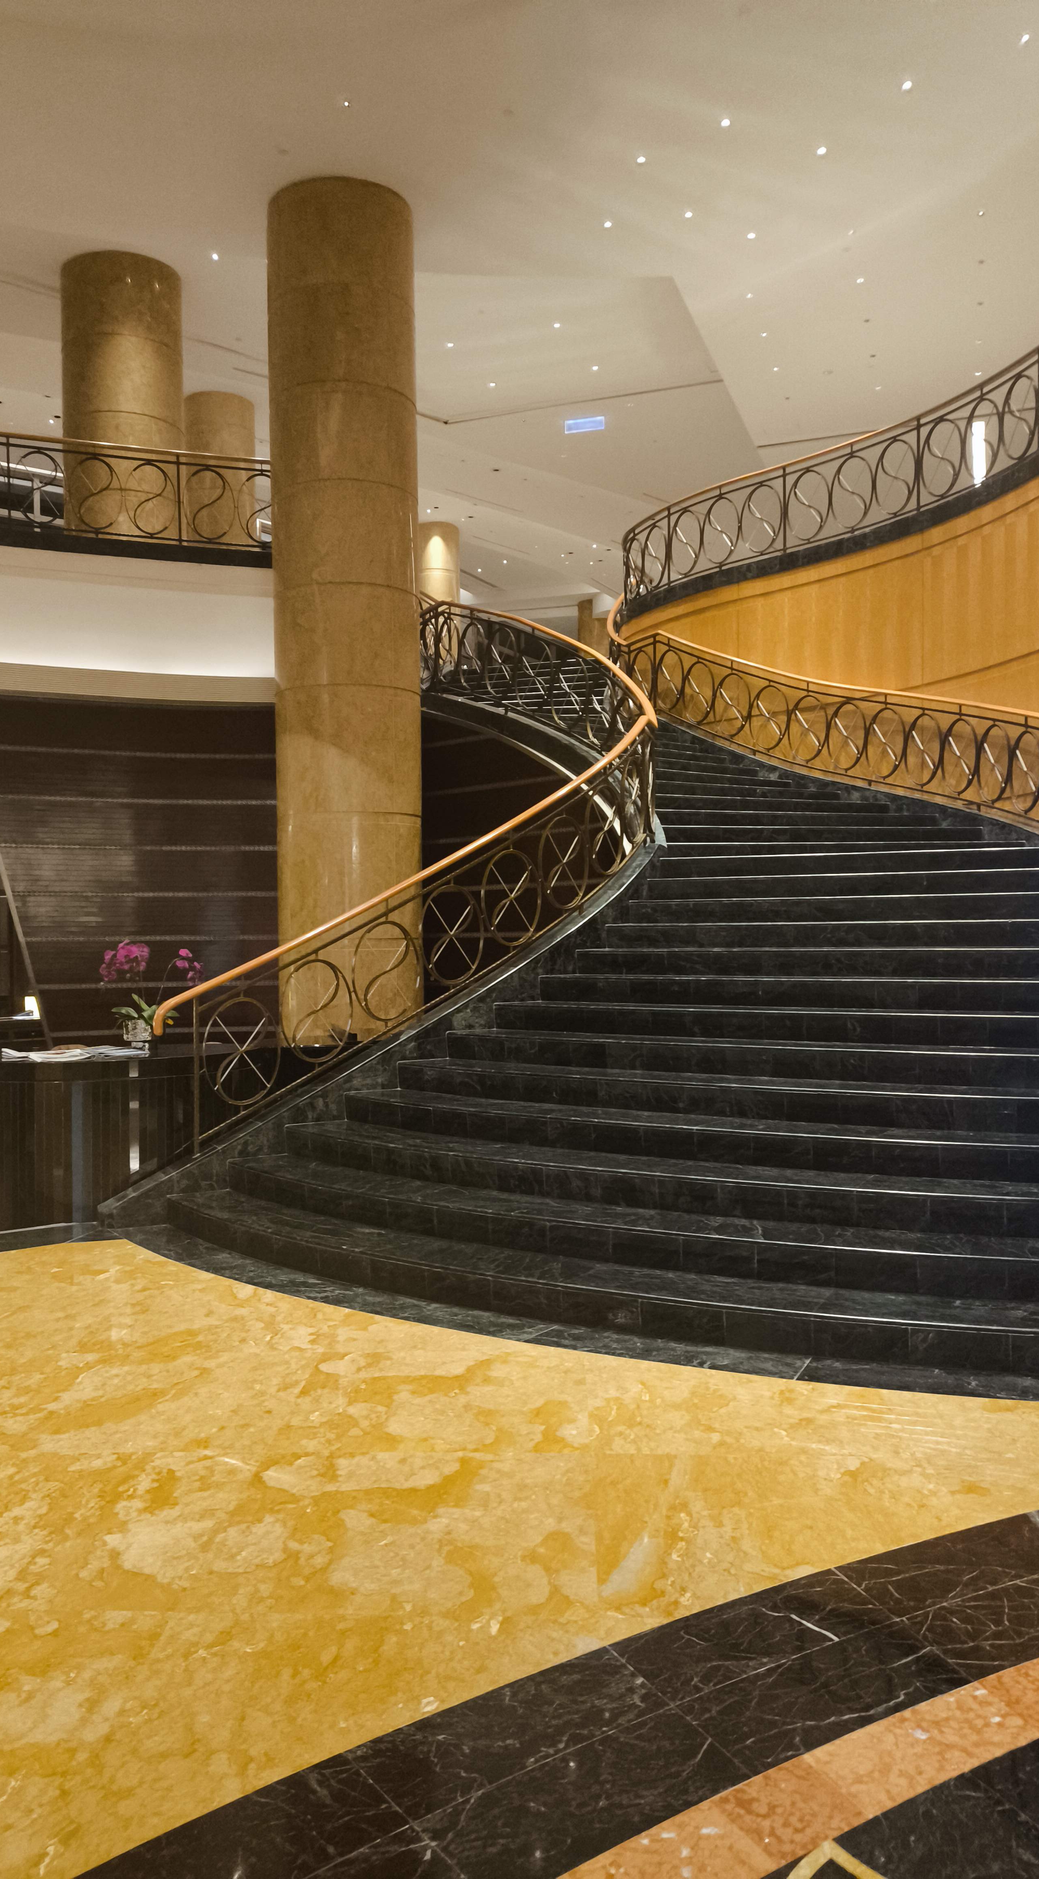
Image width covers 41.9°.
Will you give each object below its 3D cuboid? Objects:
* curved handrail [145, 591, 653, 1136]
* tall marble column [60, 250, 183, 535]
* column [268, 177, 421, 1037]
[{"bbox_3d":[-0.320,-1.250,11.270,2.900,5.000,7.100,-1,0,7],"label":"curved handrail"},{"bbox_3d":[-4.827,-6.310,16.550,1.410,3.560,1.410,-1,0,0],"label":"tall marble column"},{"bbox_3d":[-1.708,-2.810,13.450,1.410,8.820,1.410,-1,0,0],"label":"column"}]

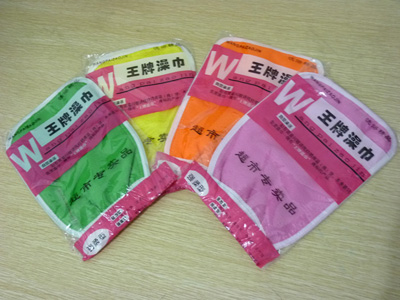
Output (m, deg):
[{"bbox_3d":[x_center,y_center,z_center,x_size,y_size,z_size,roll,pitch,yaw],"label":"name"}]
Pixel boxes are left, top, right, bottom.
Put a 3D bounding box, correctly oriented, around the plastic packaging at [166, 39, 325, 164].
[{"bbox_3d":[0.056,-0.051,0.624,0.148,0.014,0.186,19,74,18],"label":"plastic packaging"}]

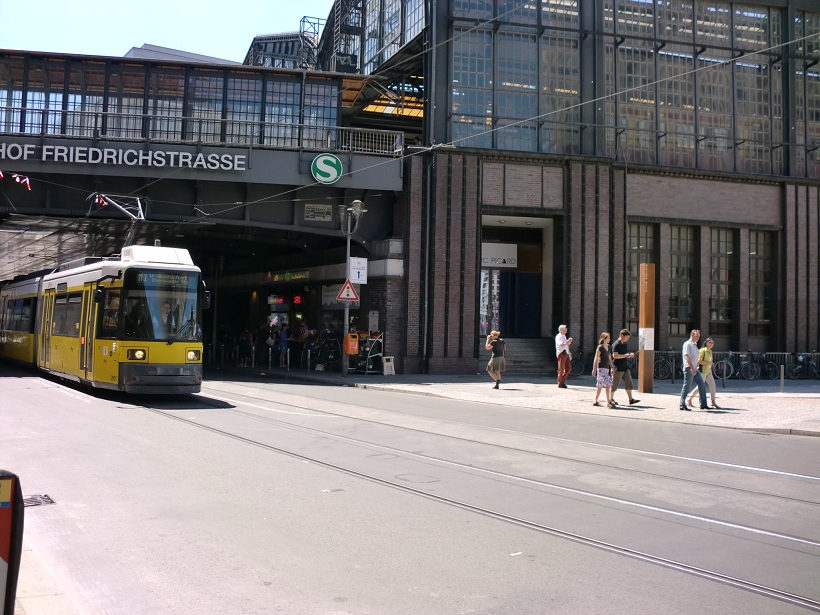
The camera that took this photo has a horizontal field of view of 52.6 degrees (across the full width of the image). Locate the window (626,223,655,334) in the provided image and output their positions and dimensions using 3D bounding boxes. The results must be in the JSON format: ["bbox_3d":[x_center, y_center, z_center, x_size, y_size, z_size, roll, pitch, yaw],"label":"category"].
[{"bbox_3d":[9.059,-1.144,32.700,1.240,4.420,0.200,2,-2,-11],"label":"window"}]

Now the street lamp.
[{"bbox_3d":[-2.133,-0.668,28.905,0.600,6.100,1.200,2,-2,-26],"label":"street lamp"}]

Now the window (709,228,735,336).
[{"bbox_3d":[12.303,-1.029,32.800,1.200,4.250,0.180,2,-2,-13],"label":"window"}]

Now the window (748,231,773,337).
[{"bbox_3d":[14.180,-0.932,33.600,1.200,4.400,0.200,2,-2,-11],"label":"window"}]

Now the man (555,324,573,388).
[{"bbox_3d":[4.388,1.396,23.631,0.480,1.790,0.500,1,-2,5],"label":"man"}]

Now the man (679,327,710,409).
[{"bbox_3d":[6.241,1.356,18.230,0.640,1.750,0.520,1,-2,13],"label":"man"}]

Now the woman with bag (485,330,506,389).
[{"bbox_3d":[2.392,1.461,23.200,0.550,1.650,0.500,3,-3,-37],"label":"woman with bag"}]

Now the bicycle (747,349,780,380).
[{"bbox_3d":[13.488,2.239,31.718,1.720,1.070,0.550,3,-2,-37],"label":"bicycle"}]

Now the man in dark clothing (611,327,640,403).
[{"bbox_3d":[4.912,1.350,18.900,0.620,1.760,0.530,0,-2,24],"label":"man in dark clothing"}]

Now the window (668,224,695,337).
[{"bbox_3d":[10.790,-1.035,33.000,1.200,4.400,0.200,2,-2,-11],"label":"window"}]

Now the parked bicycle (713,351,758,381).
[{"bbox_3d":[12.129,2.155,30.800,1.760,1.080,0.550,2,-2,-13],"label":"parked bicycle"}]

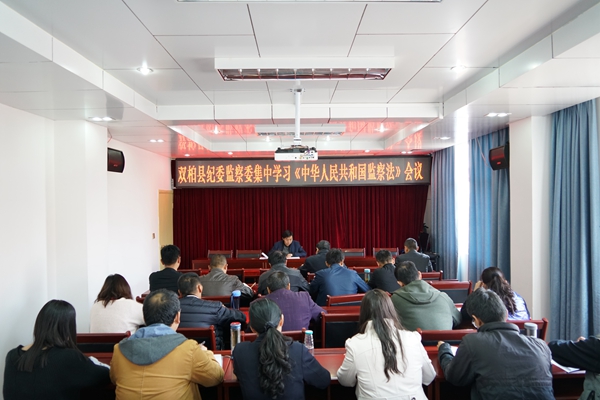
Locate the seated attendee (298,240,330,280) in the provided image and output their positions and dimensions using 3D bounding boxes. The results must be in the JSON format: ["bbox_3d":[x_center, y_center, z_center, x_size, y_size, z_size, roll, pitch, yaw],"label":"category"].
[{"bbox_3d":[0.210,1.119,5.120,0.520,1.220,0.680,0,1,-14],"label":"seated attendee"}]

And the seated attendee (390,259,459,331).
[{"bbox_3d":[0.920,1.109,3.060,0.550,1.280,0.700,0,1,-3],"label":"seated attendee"}]

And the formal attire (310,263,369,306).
[{"bbox_3d":[0.400,0.959,4.070,0.600,0.630,0.450,0,1,0],"label":"formal attire"}]

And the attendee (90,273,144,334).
[{"bbox_3d":[-1.320,1.149,3.060,0.500,1.200,0.680,0,1,5],"label":"attendee"}]

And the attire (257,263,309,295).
[{"bbox_3d":[-0.187,0.994,4.280,0.550,0.640,0.460,-1,0,0],"label":"attire"}]

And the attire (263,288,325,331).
[{"bbox_3d":[-0.093,1.013,3.220,0.560,0.610,0.460,-1,0,0],"label":"attire"}]

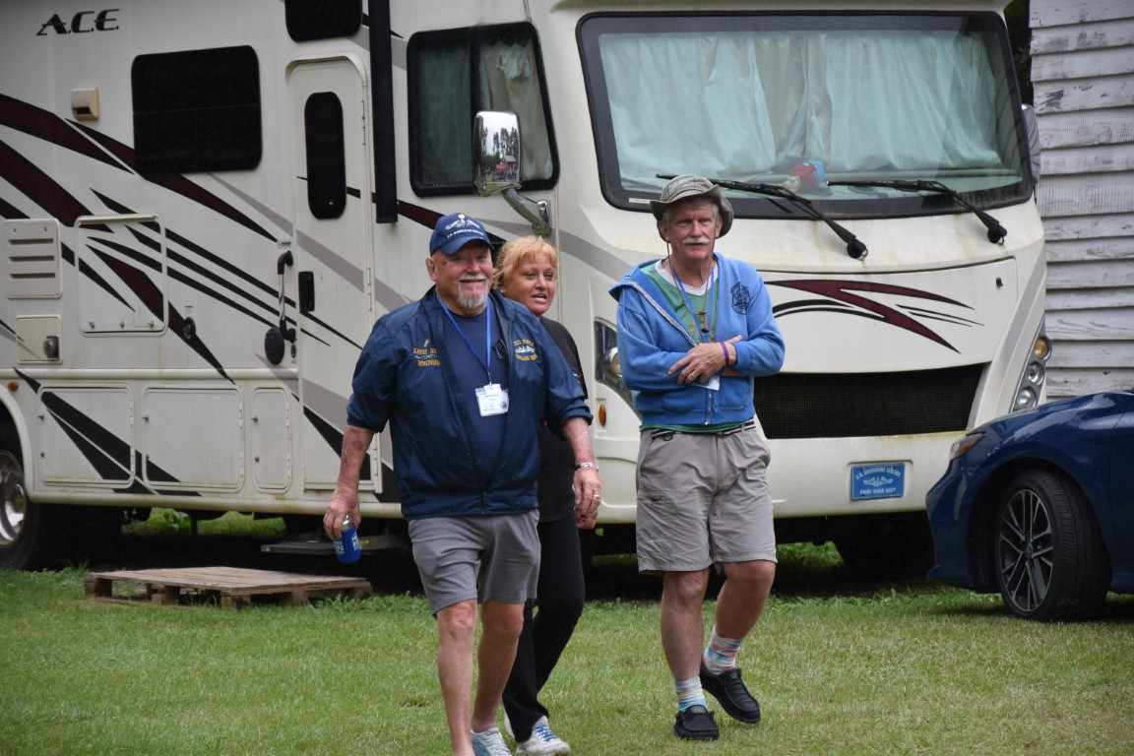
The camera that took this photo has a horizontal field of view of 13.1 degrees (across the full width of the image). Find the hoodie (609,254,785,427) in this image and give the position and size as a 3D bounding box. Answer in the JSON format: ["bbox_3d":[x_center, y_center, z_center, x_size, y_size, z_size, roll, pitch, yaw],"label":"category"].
[{"bbox_3d":[0.416,-0.119,15.900,0.550,0.550,0.400,-2,1,-8],"label":"hoodie"}]

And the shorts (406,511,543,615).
[{"bbox_3d":[-0.281,0.504,15.120,0.400,0.440,0.330,-2,1,-9],"label":"shorts"}]

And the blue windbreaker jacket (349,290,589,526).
[{"bbox_3d":[-0.303,0.084,15.300,0.720,0.710,0.420,-2,1,-12],"label":"blue windbreaker jacket"}]

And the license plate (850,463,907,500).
[{"bbox_3d":[1.367,0.457,21.700,0.305,0.152,0.010,-3,7,-38],"label":"license plate"}]

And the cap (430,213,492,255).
[{"bbox_3d":[-0.324,-0.437,15.050,0.175,0.140,0.265,-2,1,-17],"label":"cap"}]

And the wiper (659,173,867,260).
[{"bbox_3d":[0.815,-0.668,20.580,0.950,0.370,0.150,-2,2,-27],"label":"wiper"}]

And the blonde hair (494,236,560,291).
[{"bbox_3d":[-0.126,-0.363,15.650,0.185,0.190,0.210,-2,2,-25],"label":"blonde hair"}]

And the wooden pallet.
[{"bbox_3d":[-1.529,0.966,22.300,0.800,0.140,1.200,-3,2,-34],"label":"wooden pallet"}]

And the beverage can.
[{"bbox_3d":[-0.668,0.490,15.050,0.072,0.135,0.072,-13,15,0],"label":"beverage can"}]

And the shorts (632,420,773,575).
[{"bbox_3d":[0.446,0.386,15.950,0.440,0.480,0.320,-2,1,-14],"label":"shorts"}]

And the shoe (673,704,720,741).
[{"bbox_3d":[0.415,1.090,15.800,0.118,0.105,0.290,-2,1,-8],"label":"shoe"}]

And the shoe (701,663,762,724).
[{"bbox_3d":[0.539,1.040,16.250,0.105,0.110,0.290,-2,23,-27],"label":"shoe"}]

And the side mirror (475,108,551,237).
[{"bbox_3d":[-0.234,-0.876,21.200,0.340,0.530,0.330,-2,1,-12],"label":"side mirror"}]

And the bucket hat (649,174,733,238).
[{"bbox_3d":[0.399,-0.551,15.850,0.275,0.180,0.310,-2,-11,-4],"label":"bucket hat"}]

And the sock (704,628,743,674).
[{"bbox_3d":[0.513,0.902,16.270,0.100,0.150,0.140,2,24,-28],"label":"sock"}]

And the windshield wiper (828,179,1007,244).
[{"bbox_3d":[1.503,-0.700,21.070,1.030,0.280,0.140,-3,2,-40],"label":"windshield wiper"}]

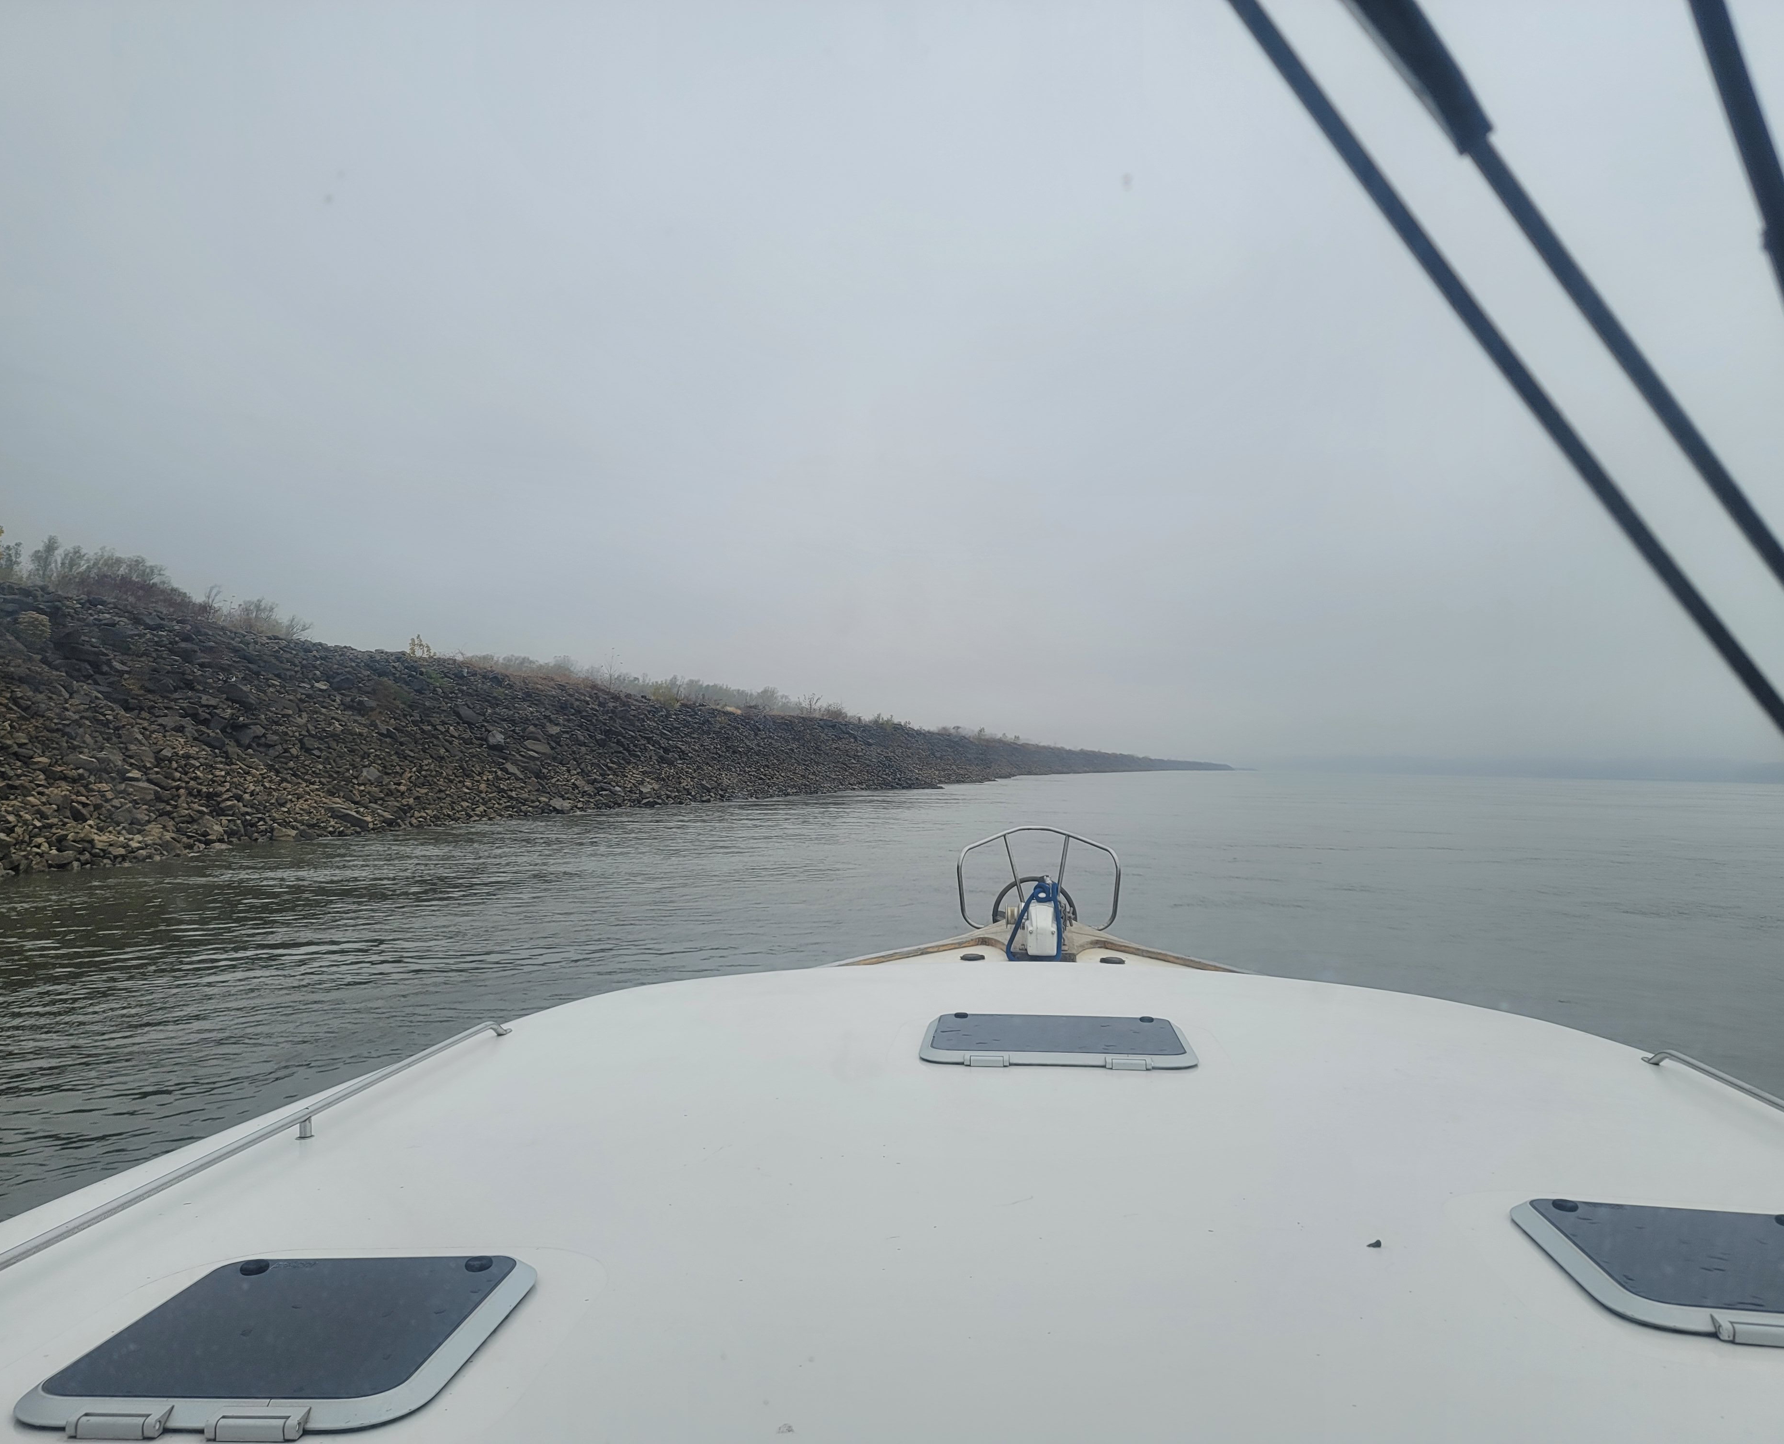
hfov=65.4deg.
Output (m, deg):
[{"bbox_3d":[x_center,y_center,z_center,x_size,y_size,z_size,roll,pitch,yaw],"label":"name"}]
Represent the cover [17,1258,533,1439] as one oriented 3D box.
[{"bbox_3d":[-0.702,0.728,1.659,0.465,0.030,0.465,-1,-2,4],"label":"cover"}]

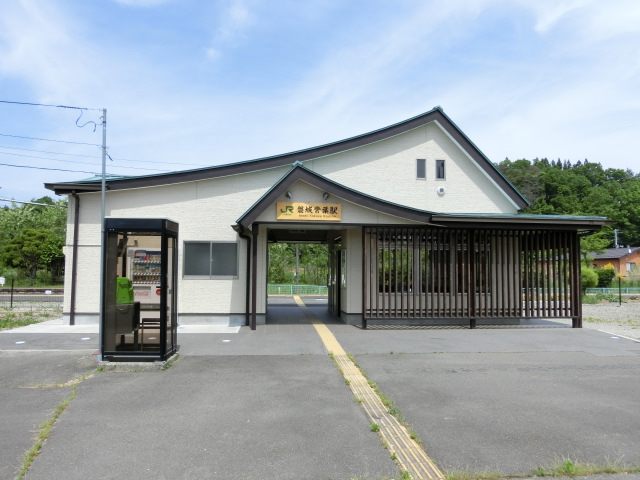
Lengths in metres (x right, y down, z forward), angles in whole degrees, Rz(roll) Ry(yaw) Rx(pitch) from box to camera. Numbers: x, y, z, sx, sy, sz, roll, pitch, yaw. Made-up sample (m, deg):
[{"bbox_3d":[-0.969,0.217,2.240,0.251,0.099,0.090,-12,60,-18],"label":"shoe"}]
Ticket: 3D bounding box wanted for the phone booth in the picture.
[{"bbox_3d":[-2.858,0.780,7.470,0.907,2.155,0.891,0,-2,-5],"label":"phone booth"}]

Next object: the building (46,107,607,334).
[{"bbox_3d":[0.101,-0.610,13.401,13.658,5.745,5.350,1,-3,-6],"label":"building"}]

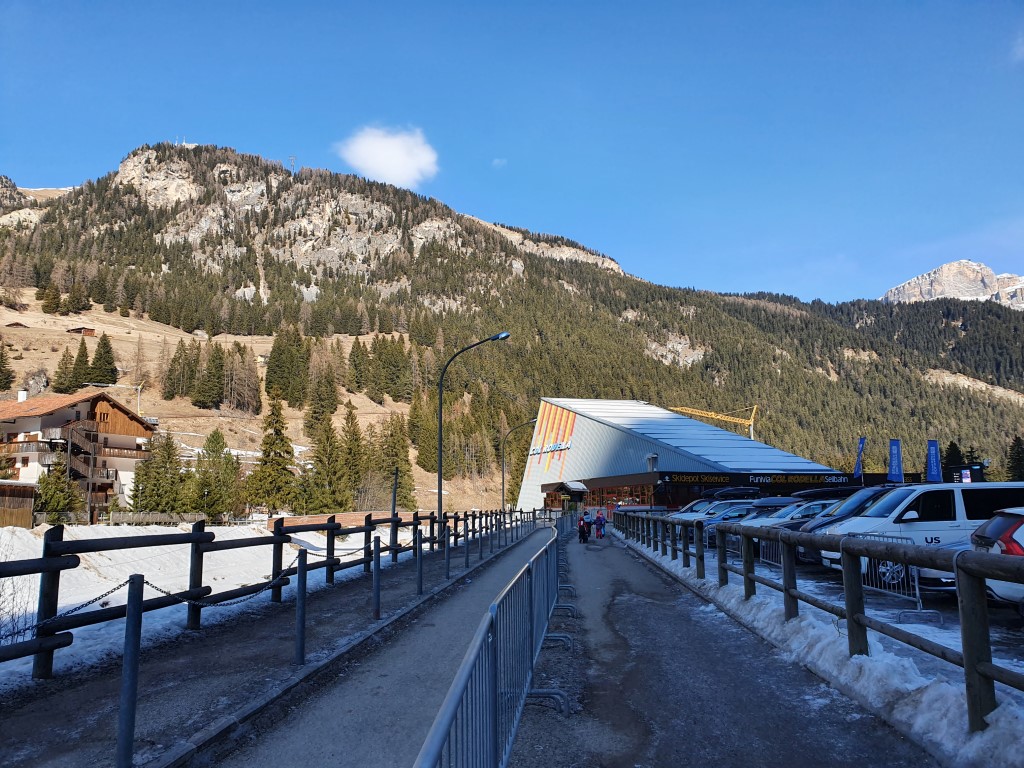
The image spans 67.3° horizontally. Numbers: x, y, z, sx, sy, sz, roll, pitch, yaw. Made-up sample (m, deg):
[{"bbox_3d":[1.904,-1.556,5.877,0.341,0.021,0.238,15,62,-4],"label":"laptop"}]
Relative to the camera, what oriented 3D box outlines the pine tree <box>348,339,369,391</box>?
[{"bbox_3d":[-47.058,-5.718,235.780,6.033,16.824,6.033,0,-9,0],"label":"pine tree"}]

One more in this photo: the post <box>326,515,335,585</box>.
[{"bbox_3d":[-3.384,3.105,14.426,0.140,1.277,0.140,0,-9,0],"label":"post"}]

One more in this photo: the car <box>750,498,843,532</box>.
[{"bbox_3d":[8.900,4.358,23.103,4.600,1.670,1.850,0,-9,3],"label":"car"}]

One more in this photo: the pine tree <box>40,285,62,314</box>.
[{"bbox_3d":[-225.654,-41.340,376.057,9.017,15.113,9.017,0,-9,0],"label":"pine tree"}]

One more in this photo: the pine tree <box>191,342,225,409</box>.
[{"bbox_3d":[-85.774,-2.335,218.040,9.575,19.262,9.575,0,-9,0],"label":"pine tree"}]

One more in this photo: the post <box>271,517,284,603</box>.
[{"bbox_3d":[-3.650,2.730,11.971,0.140,1.300,0.140,1,-9,-4],"label":"post"}]

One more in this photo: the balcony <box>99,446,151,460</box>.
[{"bbox_3d":[-50.551,9.188,100.475,1.300,1.250,7.200,-4,-10,25],"label":"balcony"}]

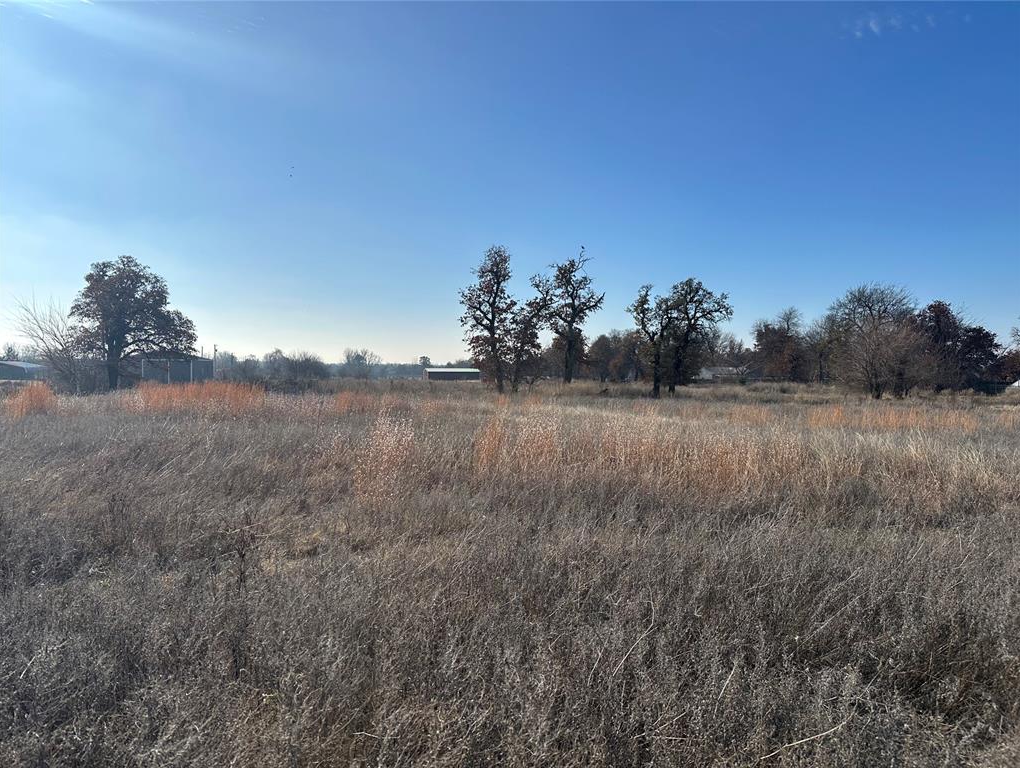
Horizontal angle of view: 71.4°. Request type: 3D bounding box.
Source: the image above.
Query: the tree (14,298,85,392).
[{"bbox_3d":[-36.240,-3.040,56.000,5.680,7.410,5.110,0,1,0],"label":"tree"}]

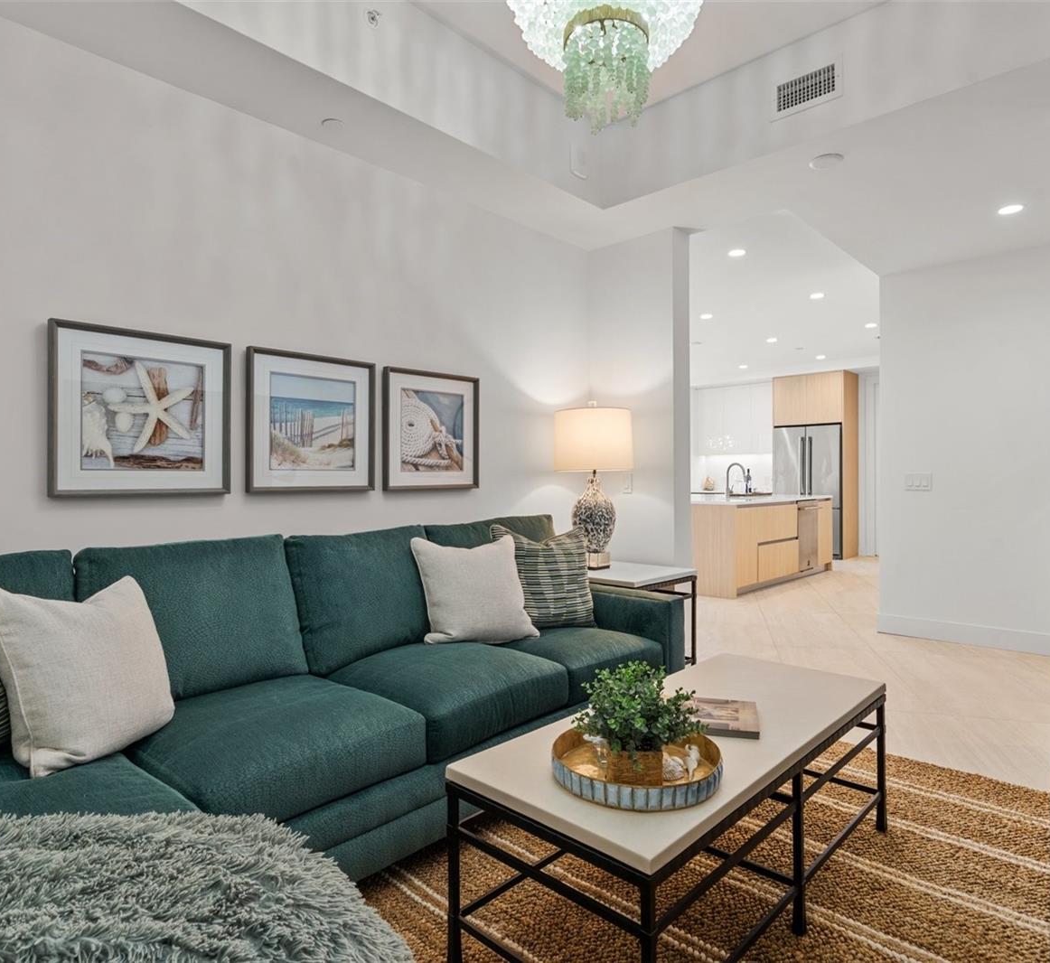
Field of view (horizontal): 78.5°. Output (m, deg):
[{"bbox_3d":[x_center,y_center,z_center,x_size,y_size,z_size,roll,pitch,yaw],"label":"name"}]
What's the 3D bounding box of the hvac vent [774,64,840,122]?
[{"bbox_3d":[1.181,-1.663,2.714,0.302,0.165,0.028,0,0,44],"label":"hvac vent"}]

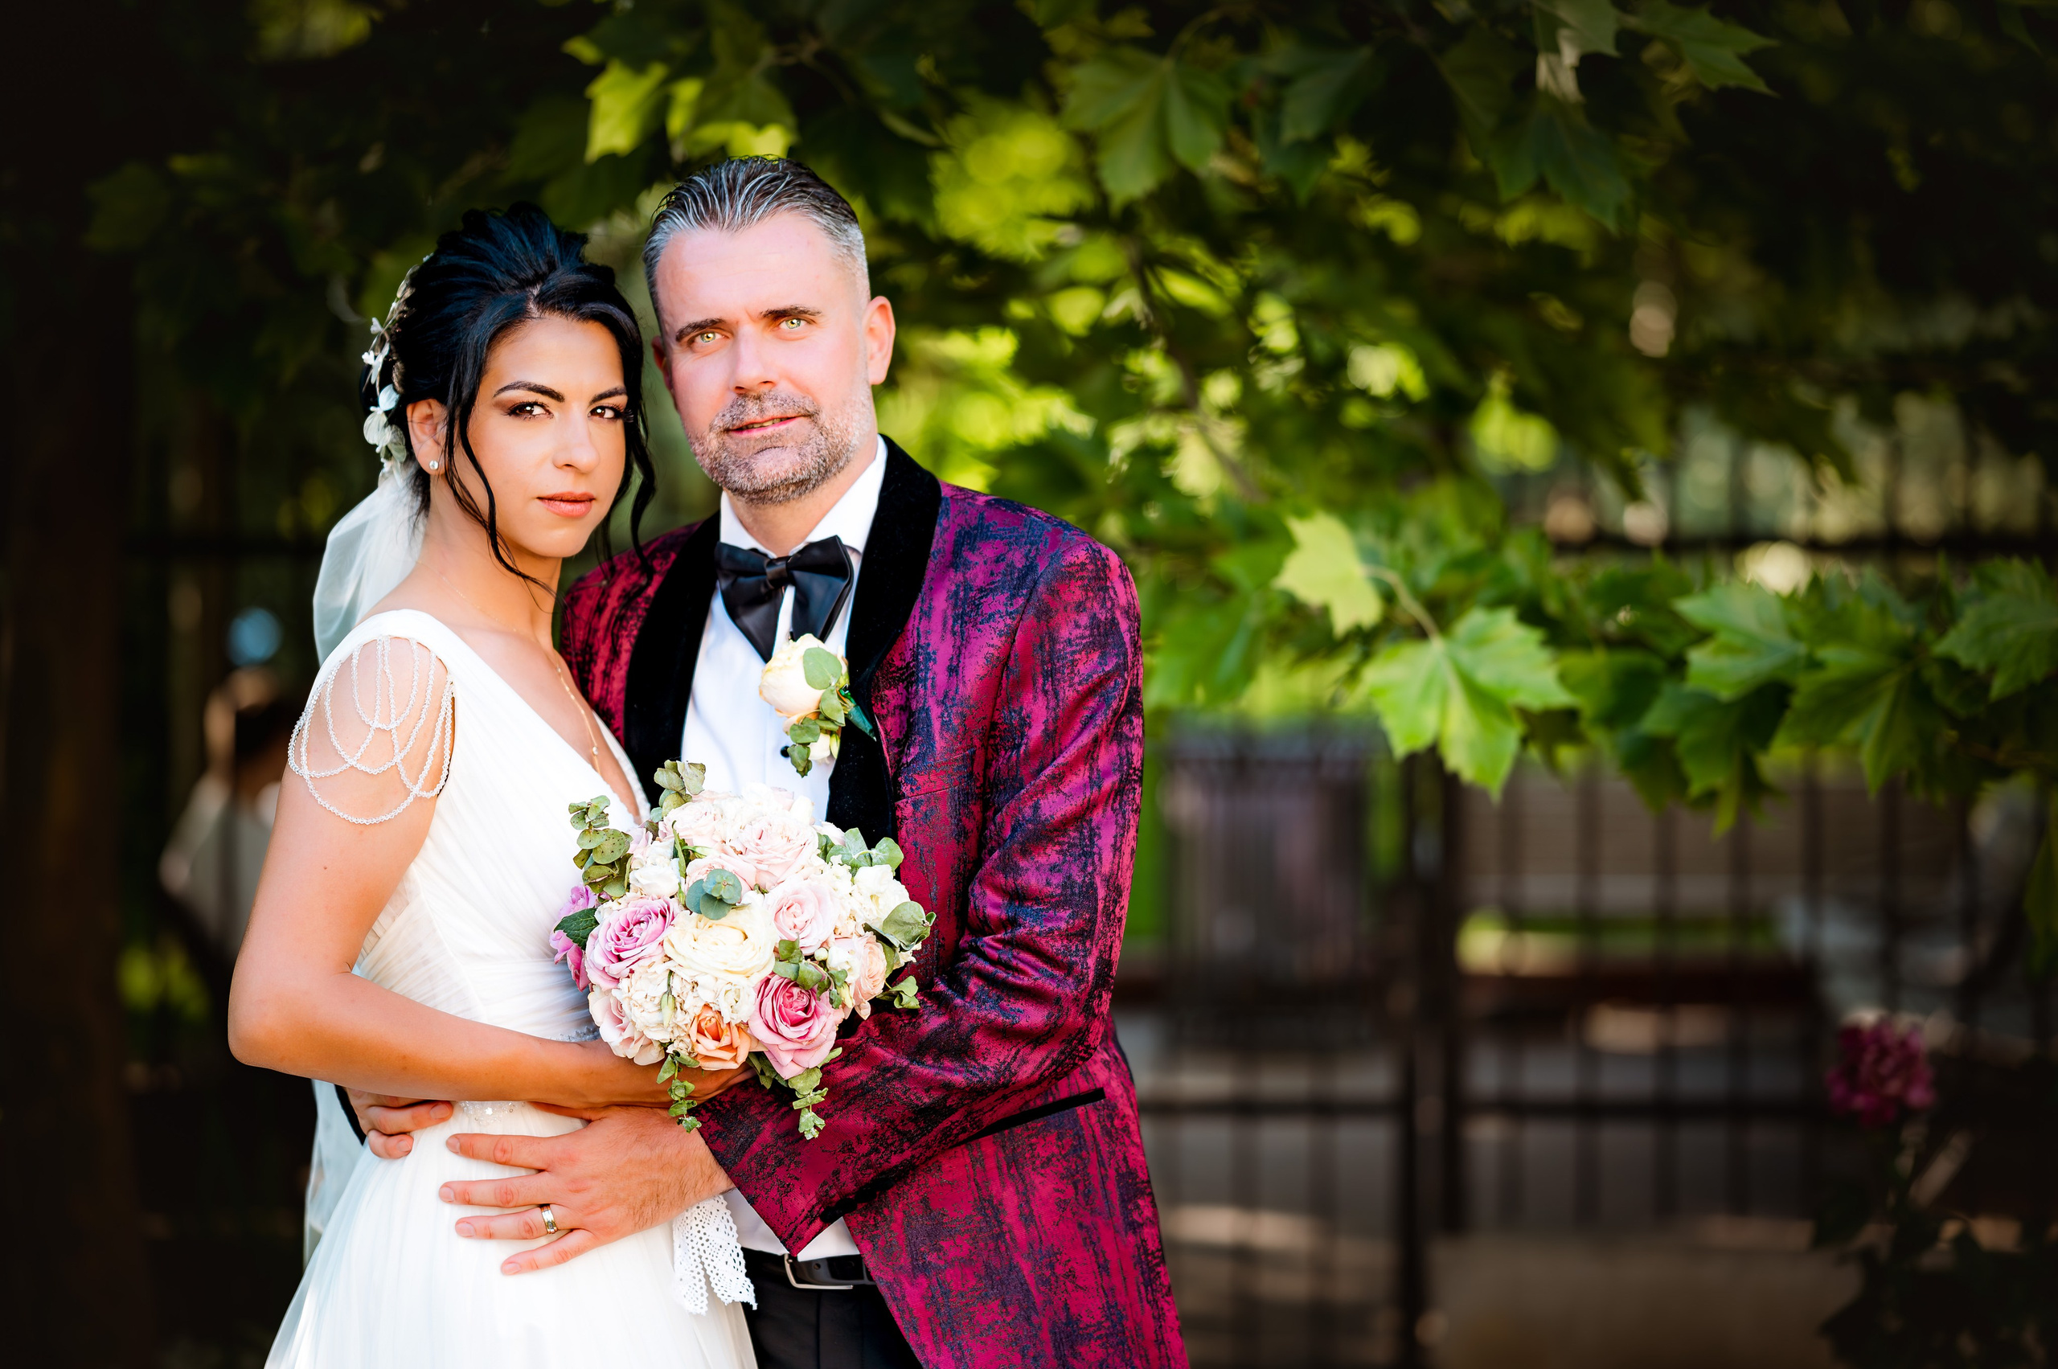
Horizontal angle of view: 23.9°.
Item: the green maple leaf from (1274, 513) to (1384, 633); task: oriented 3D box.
[{"bbox_3d":[0.267,-0.099,4.330,0.091,0.100,0.055,0,-20,15],"label":"green maple leaf"}]

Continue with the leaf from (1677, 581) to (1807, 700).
[{"bbox_3d":[0.636,-0.039,4.330,0.111,0.096,0.065,0,-30,10],"label":"leaf"}]

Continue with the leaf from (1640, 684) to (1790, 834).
[{"bbox_3d":[0.616,0.064,4.370,0.130,0.127,0.070,0,-25,0],"label":"leaf"}]

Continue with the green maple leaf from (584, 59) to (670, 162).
[{"bbox_3d":[-0.352,-0.502,4.250,0.082,0.085,0.055,0,-20,0],"label":"green maple leaf"}]

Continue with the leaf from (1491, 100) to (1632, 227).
[{"bbox_3d":[0.455,-0.445,4.150,0.119,0.100,0.060,0,-20,0],"label":"leaf"}]

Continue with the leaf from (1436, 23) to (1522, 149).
[{"bbox_3d":[0.400,-0.529,4.300,0.080,0.103,0.060,0,-20,10],"label":"leaf"}]

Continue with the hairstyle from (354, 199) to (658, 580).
[{"bbox_3d":[-0.374,-0.210,3.480,0.185,0.262,0.225,2,0,-30],"label":"hairstyle"}]

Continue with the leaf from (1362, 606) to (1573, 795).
[{"bbox_3d":[0.376,0.014,4.170,0.182,0.158,0.070,0,-30,0],"label":"leaf"}]

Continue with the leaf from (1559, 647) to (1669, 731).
[{"bbox_3d":[0.533,-0.001,4.420,0.121,0.088,0.065,0,-25,0],"label":"leaf"}]

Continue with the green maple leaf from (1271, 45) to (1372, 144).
[{"bbox_3d":[0.265,-0.534,4.400,0.101,0.088,0.060,0,-25,0],"label":"green maple leaf"}]

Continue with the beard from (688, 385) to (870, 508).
[{"bbox_3d":[-0.179,-0.169,3.455,0.120,0.080,0.090,-8,0,9],"label":"beard"}]

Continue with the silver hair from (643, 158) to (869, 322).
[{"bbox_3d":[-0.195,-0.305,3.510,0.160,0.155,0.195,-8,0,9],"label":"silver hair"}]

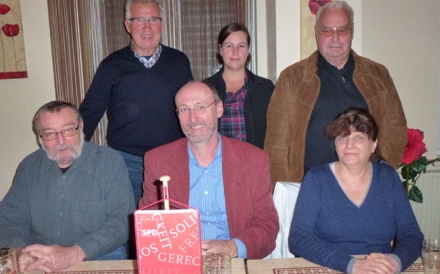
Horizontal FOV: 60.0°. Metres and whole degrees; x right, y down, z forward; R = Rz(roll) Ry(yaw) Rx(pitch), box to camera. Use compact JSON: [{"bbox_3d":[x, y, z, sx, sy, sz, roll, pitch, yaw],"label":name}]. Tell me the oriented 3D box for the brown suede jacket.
[{"bbox_3d":[0.563,-0.040,1.860,0.670,0.720,0.350,0,9,10],"label":"brown suede jacket"}]

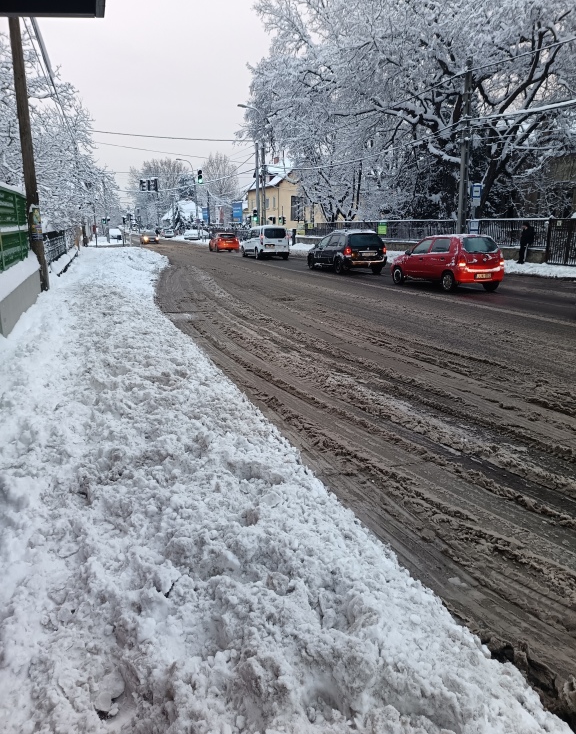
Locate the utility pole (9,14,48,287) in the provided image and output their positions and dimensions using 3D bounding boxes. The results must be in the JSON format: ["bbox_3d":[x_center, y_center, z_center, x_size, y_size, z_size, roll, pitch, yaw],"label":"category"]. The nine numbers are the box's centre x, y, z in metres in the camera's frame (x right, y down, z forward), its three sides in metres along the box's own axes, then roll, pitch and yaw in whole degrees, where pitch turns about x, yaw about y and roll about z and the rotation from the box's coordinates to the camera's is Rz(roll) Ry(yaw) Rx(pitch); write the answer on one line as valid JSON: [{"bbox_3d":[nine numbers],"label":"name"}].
[{"bbox_3d":[-5.807,-5.437,11.800,0.280,7.400,0.280,-5,15,-18],"label":"utility pole"}]

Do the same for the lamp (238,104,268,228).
[{"bbox_3d":[-2.860,-14.596,41.362,2.300,10.913,0.350,-5,15,-18],"label":"lamp"}]

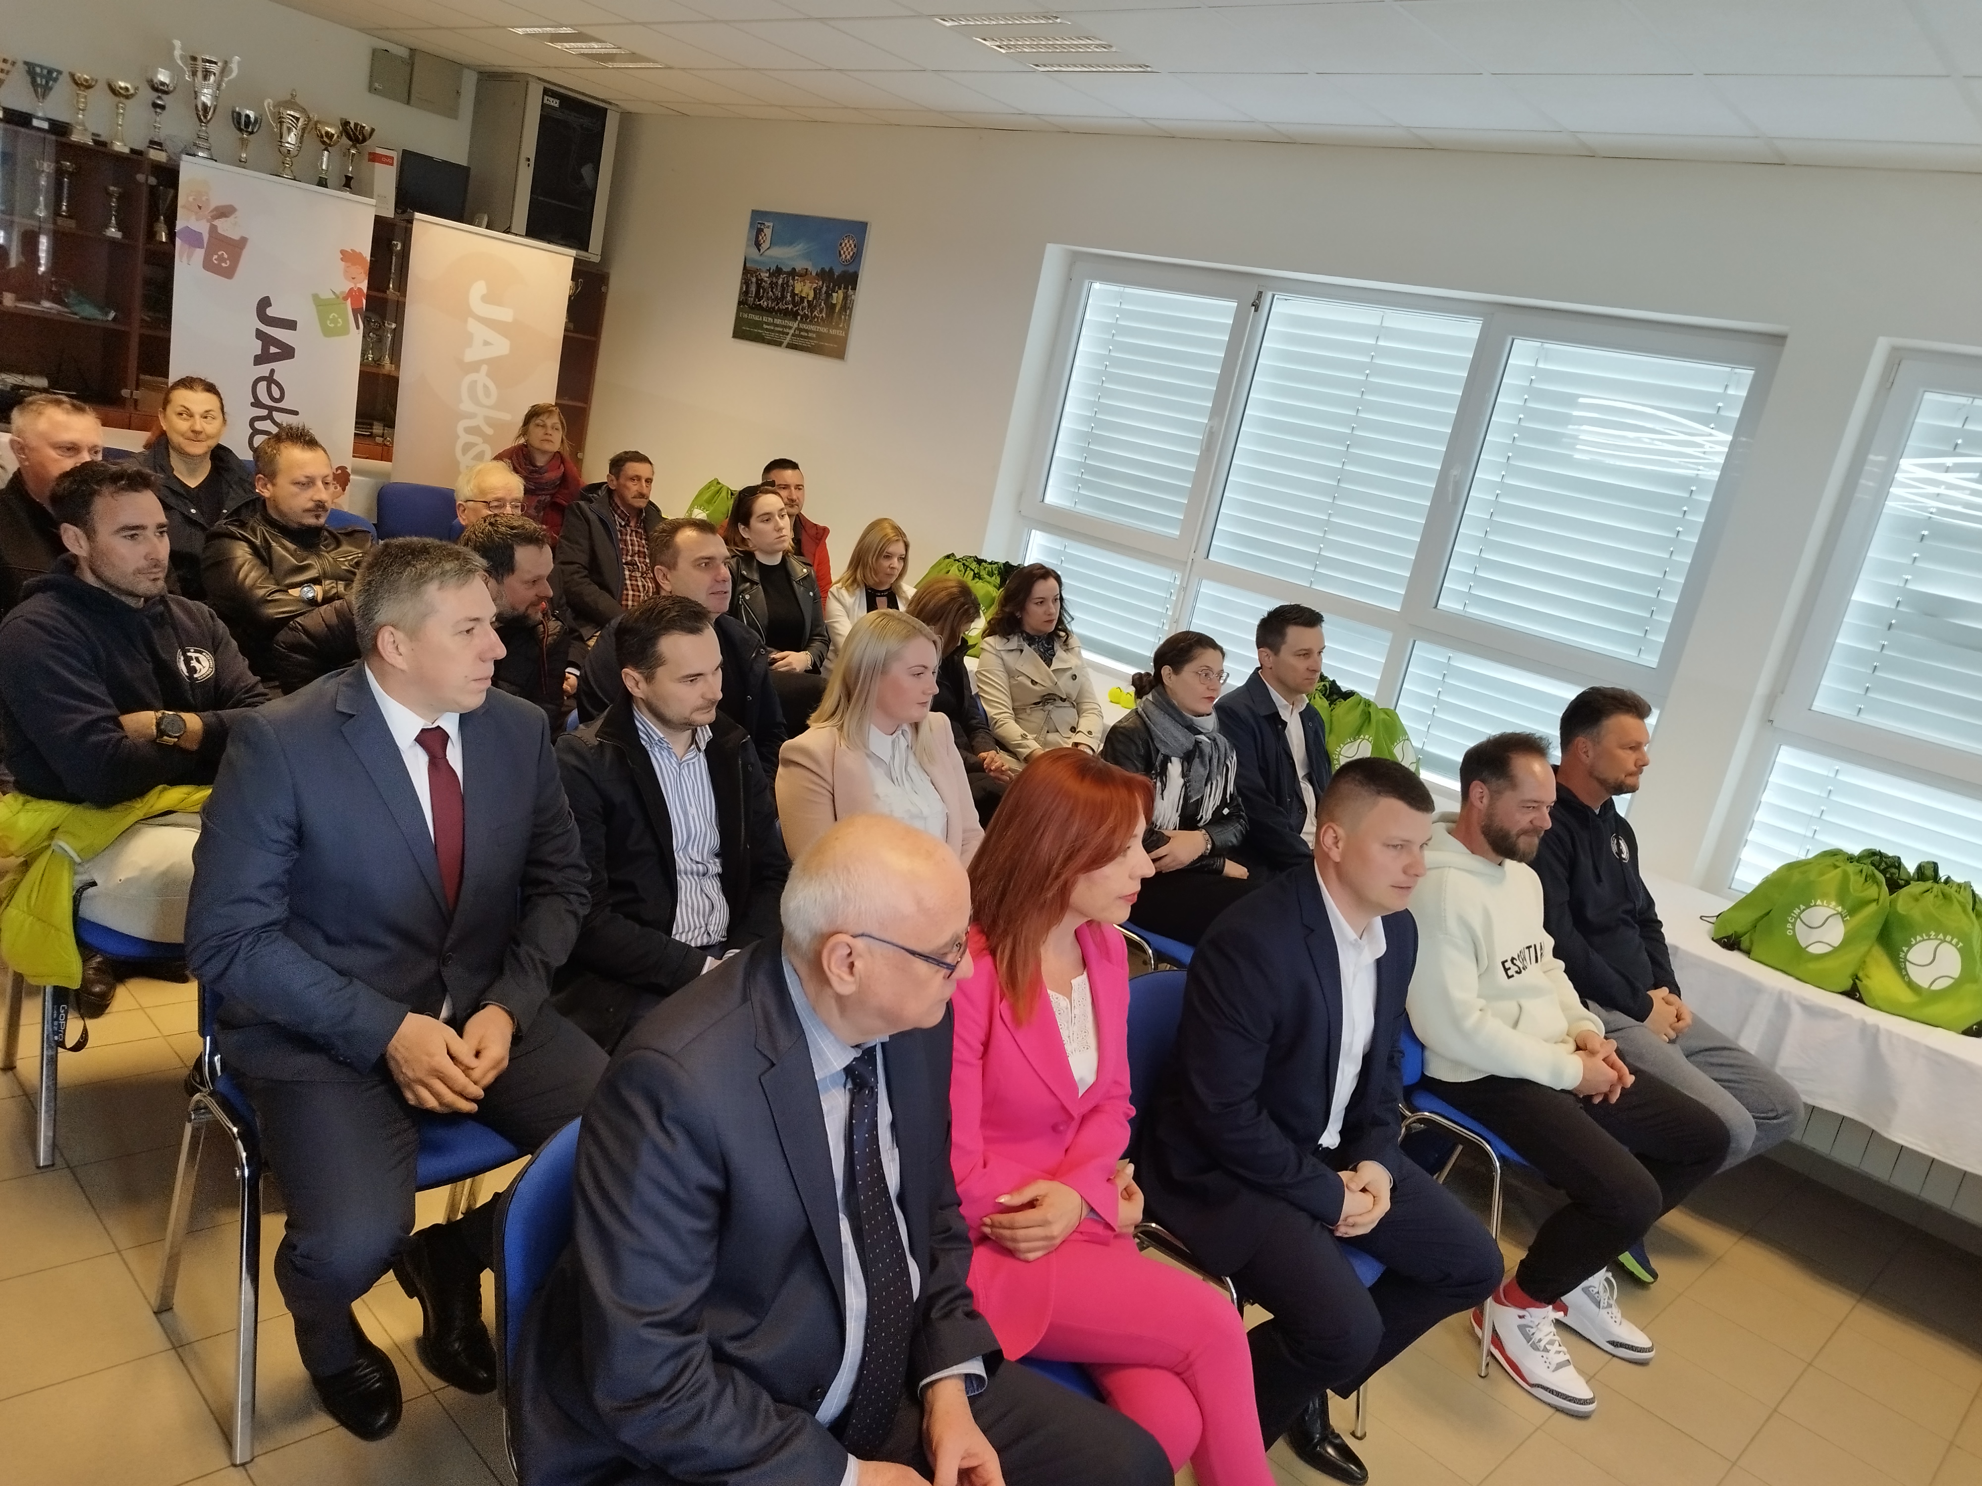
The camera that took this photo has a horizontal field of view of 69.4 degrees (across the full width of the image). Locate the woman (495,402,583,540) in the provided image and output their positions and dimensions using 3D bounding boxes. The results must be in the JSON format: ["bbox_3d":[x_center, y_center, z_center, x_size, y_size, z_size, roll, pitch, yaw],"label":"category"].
[{"bbox_3d":[-2.006,-0.845,6.429,0.520,1.280,0.680,-1,18,-41],"label":"woman"}]

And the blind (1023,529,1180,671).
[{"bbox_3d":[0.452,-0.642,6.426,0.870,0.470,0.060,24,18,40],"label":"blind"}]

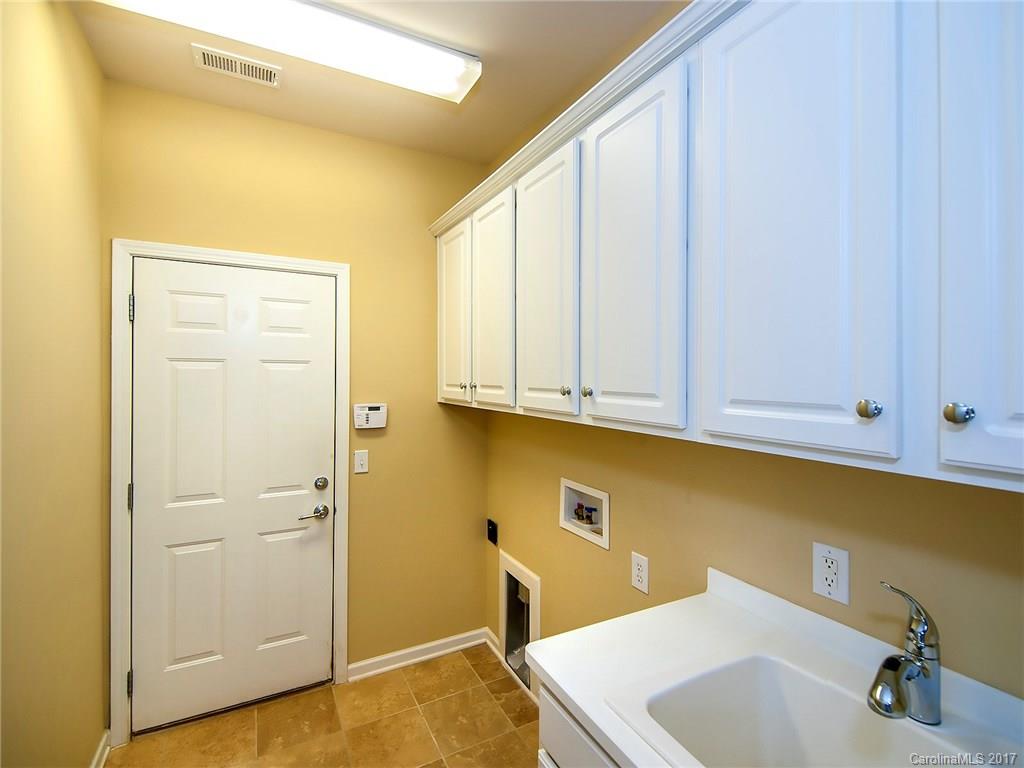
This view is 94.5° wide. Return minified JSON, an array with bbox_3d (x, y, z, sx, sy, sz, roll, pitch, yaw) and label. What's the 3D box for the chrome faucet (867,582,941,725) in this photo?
[{"bbox_3d":[0.715,0.486,0.860,0.185,0.275,0.054,0,1,-28],"label":"chrome faucet"}]

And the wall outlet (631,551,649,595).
[{"bbox_3d":[0.445,0.660,1.652,0.009,0.122,0.078,0,1,-28],"label":"wall outlet"}]

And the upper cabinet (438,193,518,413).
[{"bbox_3d":[-0.066,-0.342,2.276,0.325,0.898,0.905,0,1,-28],"label":"upper cabinet"}]

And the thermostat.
[{"bbox_3d":[-0.723,0.165,2.432,0.164,0.125,0.030,0,1,-28],"label":"thermostat"}]

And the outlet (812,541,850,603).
[{"bbox_3d":[0.739,0.439,1.099,0.009,0.123,0.078,0,1,-28],"label":"outlet"}]

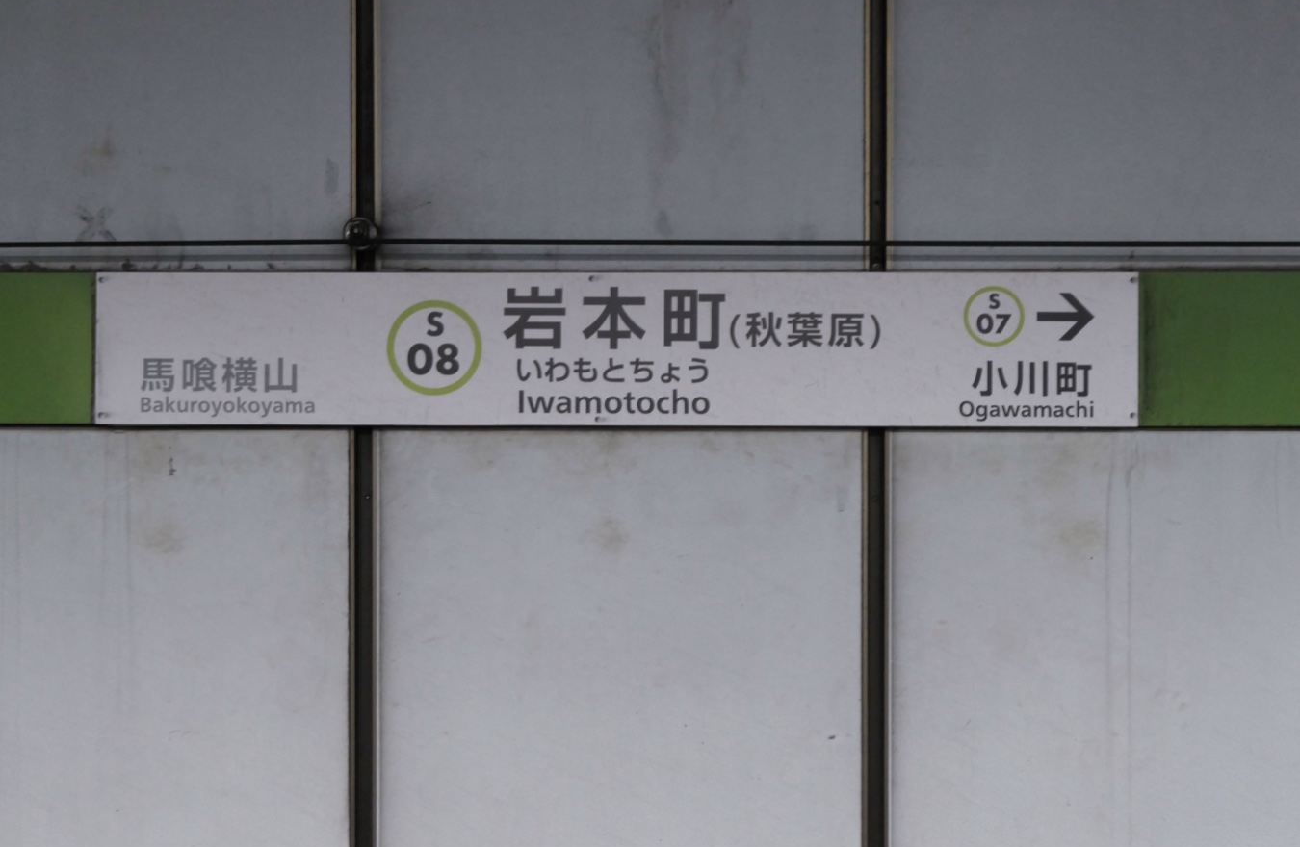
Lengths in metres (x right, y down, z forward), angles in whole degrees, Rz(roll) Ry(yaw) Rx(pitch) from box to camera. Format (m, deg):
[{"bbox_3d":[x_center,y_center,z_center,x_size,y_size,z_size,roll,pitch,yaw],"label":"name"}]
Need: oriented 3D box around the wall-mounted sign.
[{"bbox_3d":[-0.079,-0.157,4.033,2.200,0.324,0.030,0,0,2],"label":"wall-mounted sign"}]

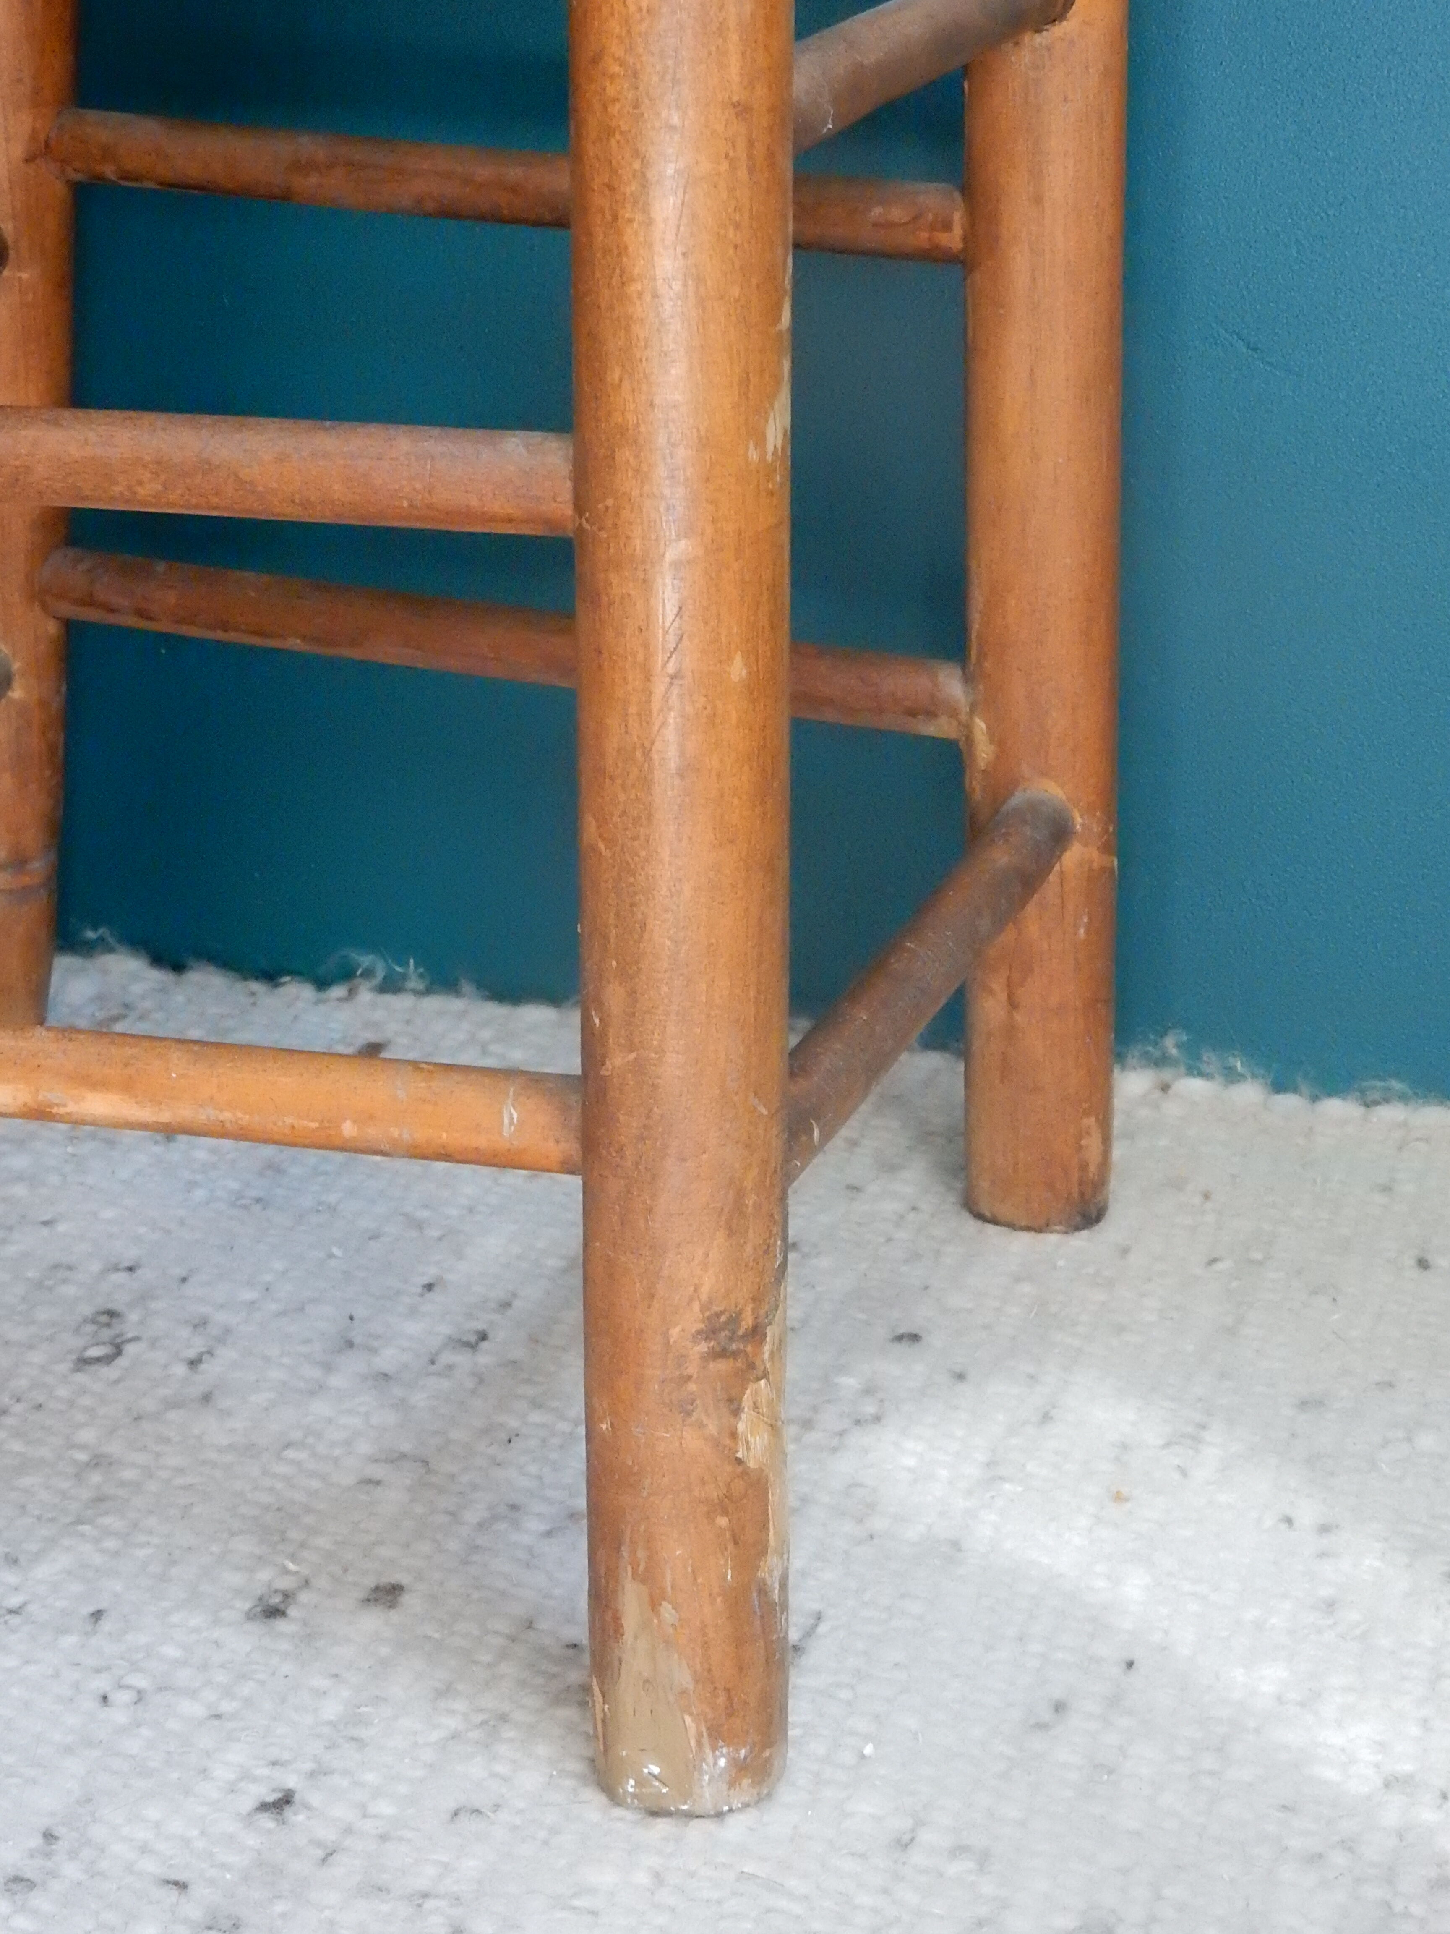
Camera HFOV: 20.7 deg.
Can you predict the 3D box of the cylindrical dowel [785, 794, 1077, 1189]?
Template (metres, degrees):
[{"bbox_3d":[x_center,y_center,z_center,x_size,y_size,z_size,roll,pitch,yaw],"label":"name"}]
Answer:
[{"bbox_3d":[0.041,0.009,0.970,0.021,0.021,0.295,5,19,17],"label":"cylindrical dowel"}]

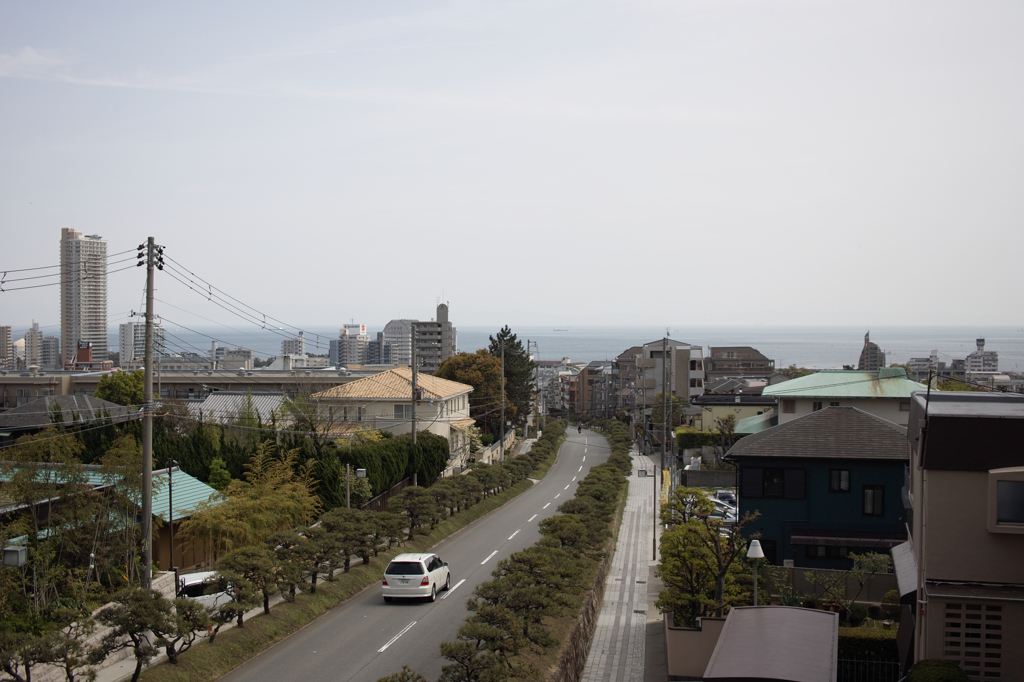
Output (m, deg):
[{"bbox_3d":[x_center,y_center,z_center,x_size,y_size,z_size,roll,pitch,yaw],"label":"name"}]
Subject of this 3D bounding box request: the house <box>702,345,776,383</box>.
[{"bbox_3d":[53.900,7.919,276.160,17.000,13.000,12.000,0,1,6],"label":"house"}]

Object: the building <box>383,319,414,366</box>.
[{"bbox_3d":[-76.800,5.146,810.184,20.000,40.000,21.000,0,1,21],"label":"building"}]

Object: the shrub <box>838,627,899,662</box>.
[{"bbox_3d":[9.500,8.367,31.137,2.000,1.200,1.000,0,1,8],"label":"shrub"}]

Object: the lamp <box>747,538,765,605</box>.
[{"bbox_3d":[6.700,7.141,32.117,0.470,3.400,0.470,0,1,8],"label":"lamp"}]

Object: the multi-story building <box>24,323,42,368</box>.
[{"bbox_3d":[-414.552,7.098,1010.244,14.000,45.500,16.000,-1,1,-37],"label":"multi-story building"}]

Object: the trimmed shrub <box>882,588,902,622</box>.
[{"bbox_3d":[13.269,9.163,40.752,0.800,1.120,0.800,0,1,0],"label":"trimmed shrub"}]

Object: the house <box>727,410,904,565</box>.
[{"bbox_3d":[12.866,6.356,46.427,8.200,7.200,7.000,0,1,15],"label":"house"}]

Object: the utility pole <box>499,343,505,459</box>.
[{"bbox_3d":[-0.989,6.337,113.116,0.340,12.700,0.340,0,1,7],"label":"utility pole"}]

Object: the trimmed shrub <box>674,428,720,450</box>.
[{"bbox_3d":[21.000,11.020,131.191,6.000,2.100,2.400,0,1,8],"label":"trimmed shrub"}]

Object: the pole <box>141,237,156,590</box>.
[{"bbox_3d":[-10.895,3.092,35.054,0.360,12.400,0.360,1,1,7],"label":"pole"}]

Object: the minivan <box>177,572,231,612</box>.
[{"bbox_3d":[-11.350,8.806,40.645,3.900,1.650,1.650,-1,1,-34],"label":"minivan"}]

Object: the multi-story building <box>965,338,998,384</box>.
[{"bbox_3d":[348.000,14.803,863.344,24.000,33.000,16.000,0,1,14],"label":"multi-story building"}]

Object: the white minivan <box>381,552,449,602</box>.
[{"bbox_3d":[-3.420,8.537,43.141,1.800,1.630,4.750,0,-4,7],"label":"white minivan"}]

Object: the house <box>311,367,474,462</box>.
[{"bbox_3d":[-10.400,6.741,104.620,11.600,8.400,14.500,0,1,8],"label":"house"}]

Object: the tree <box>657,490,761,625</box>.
[{"bbox_3d":[6.574,7.273,39.122,3.200,4.800,3.100,0,1,0],"label":"tree"}]

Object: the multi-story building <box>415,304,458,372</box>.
[{"bbox_3d":[-28.665,4.488,434.128,13.200,36.000,12.500,0,1,16],"label":"multi-story building"}]

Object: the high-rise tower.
[{"bbox_3d":[-355.382,-31.450,967.620,28.000,124.000,28.000,1,1,32],"label":"high-rise tower"}]

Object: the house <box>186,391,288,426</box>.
[{"bbox_3d":[-24.000,7.415,99.930,9.700,6.300,10.200,0,1,20],"label":"house"}]

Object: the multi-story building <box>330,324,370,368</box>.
[{"bbox_3d":[-125.991,9.274,918.267,26.000,44.000,20.000,0,1,17],"label":"multi-story building"}]

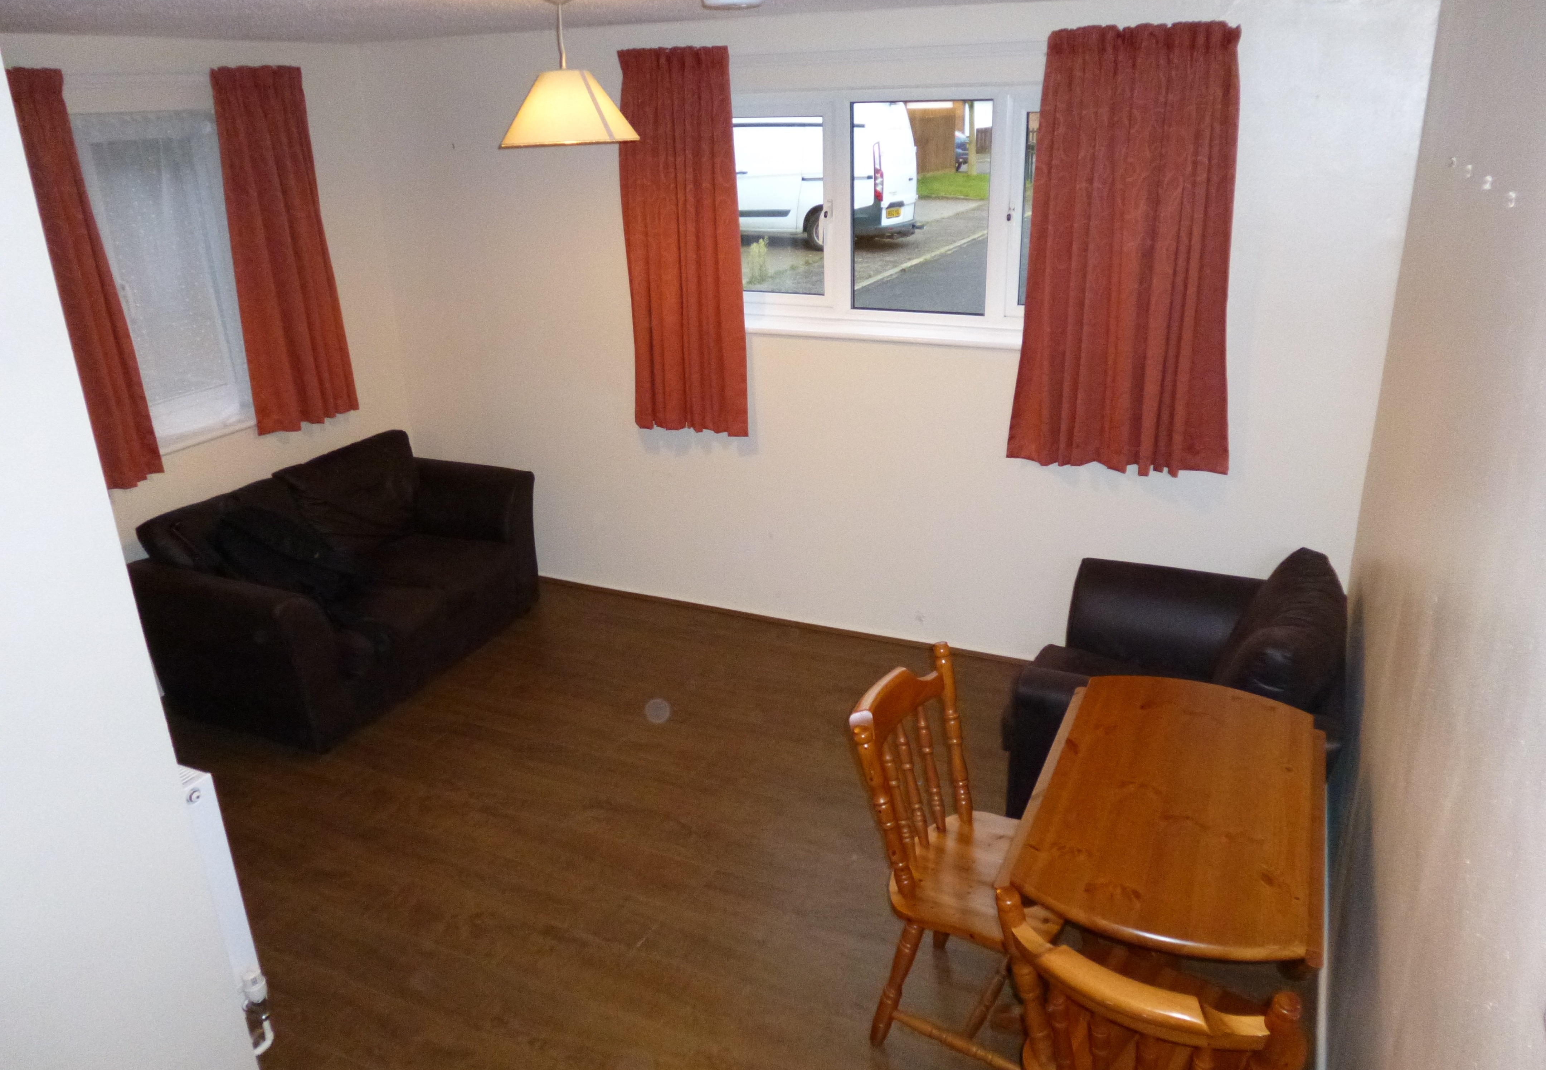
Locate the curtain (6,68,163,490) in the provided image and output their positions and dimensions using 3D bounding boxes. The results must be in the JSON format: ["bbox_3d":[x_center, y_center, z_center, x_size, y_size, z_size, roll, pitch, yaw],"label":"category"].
[{"bbox_3d":[-2.356,-0.794,3.687,0.120,1.405,0.470,8,23,23],"label":"curtain"}]

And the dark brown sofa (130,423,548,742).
[{"bbox_3d":[-1.705,0.115,4.553,0.863,0.810,1.450,8,23,23],"label":"dark brown sofa"}]

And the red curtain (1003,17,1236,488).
[{"bbox_3d":[1.185,-0.891,3.718,0.735,1.455,0.130,8,23,23],"label":"red curtain"}]

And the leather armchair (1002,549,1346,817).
[{"bbox_3d":[1.299,0.442,3.576,0.900,0.770,1.030,8,23,23],"label":"leather armchair"}]

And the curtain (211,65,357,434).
[{"bbox_3d":[-1.963,-1.120,4.494,0.120,1.405,0.540,8,23,23],"label":"curtain"}]

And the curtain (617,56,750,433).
[{"bbox_3d":[-0.350,-1.103,4.386,0.530,1.475,0.120,8,23,23],"label":"curtain"}]

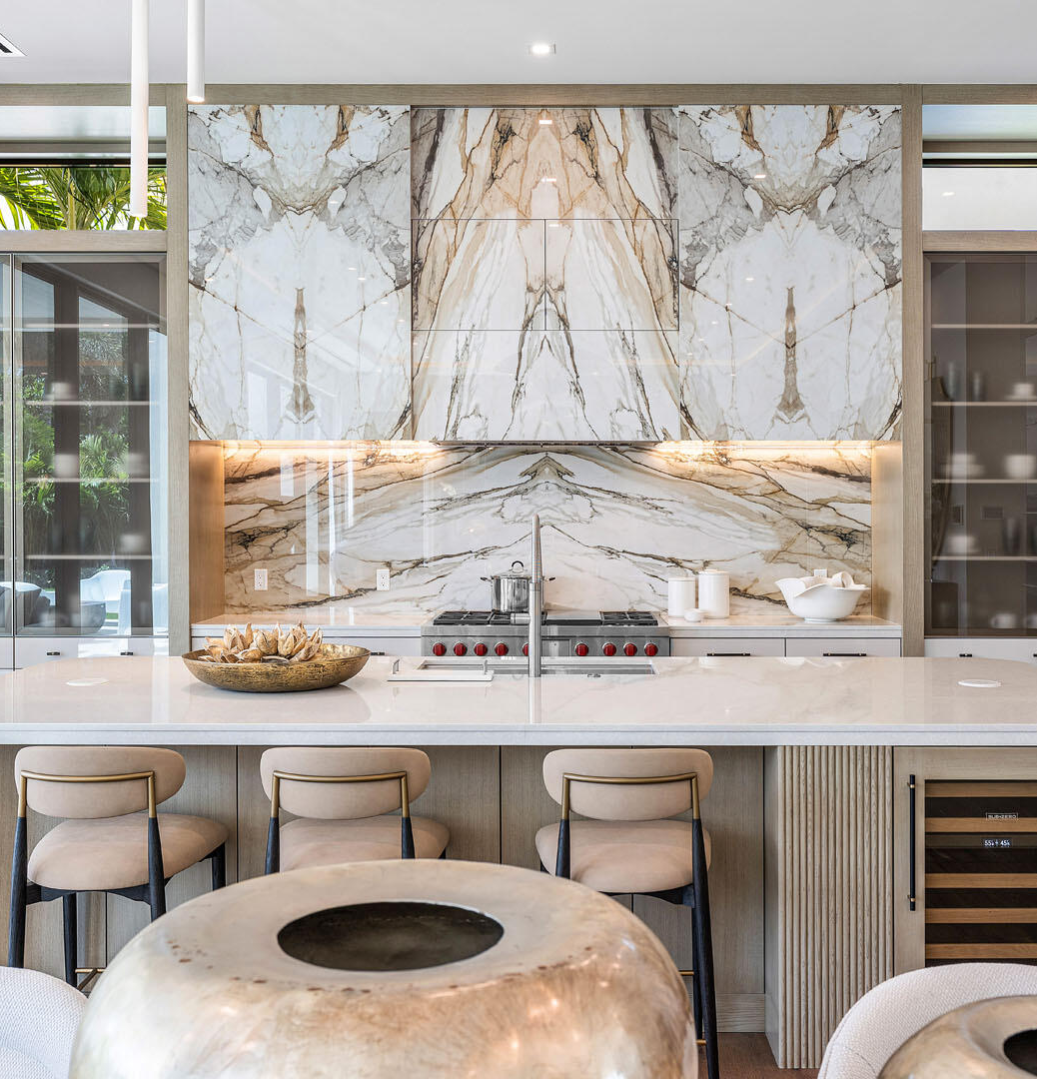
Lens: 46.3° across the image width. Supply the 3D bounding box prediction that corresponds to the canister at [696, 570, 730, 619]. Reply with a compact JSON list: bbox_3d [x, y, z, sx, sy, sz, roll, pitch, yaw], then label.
[{"bbox_3d":[1.048,0.294,6.480,0.166,0.245,0.166,0,0,1],"label":"canister"}]

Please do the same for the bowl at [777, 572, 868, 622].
[{"bbox_3d":[1.556,0.298,6.230,0.470,0.230,0.420,0,1,1],"label":"bowl"}]

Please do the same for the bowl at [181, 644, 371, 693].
[{"bbox_3d":[-0.794,0.428,3.980,0.605,0.115,0.580,0,0,0],"label":"bowl"}]

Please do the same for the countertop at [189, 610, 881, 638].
[{"bbox_3d":[0.138,0.441,6.245,3.470,0.056,0.610,0,1,1],"label":"countertop"}]

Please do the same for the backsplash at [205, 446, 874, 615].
[{"bbox_3d":[0.165,-0.051,6.670,3.550,0.935,0.030,0,0,1],"label":"backsplash"}]

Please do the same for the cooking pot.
[{"bbox_3d":[-0.007,0.255,6.430,0.375,0.262,0.260,0,0,1],"label":"cooking pot"}]

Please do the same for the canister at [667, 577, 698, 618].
[{"bbox_3d":[0.872,0.304,6.440,0.148,0.200,0.148,0,1,1],"label":"canister"}]

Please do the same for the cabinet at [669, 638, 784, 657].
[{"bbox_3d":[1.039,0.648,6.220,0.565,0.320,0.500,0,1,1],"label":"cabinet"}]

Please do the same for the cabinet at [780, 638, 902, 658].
[{"bbox_3d":[1.624,0.917,6.353,0.585,0.860,0.610,0,0,1],"label":"cabinet"}]

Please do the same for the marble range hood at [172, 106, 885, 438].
[{"bbox_3d":[0.137,-1.310,6.225,3.490,1.650,0.550,0,1,1],"label":"marble range hood"}]

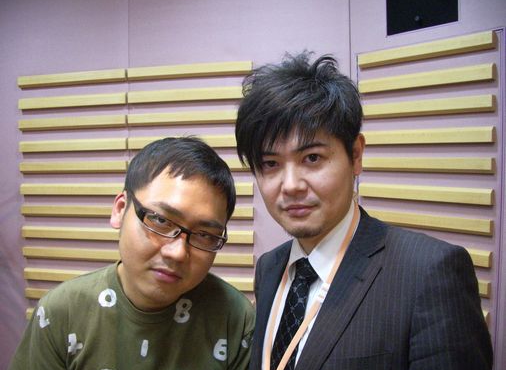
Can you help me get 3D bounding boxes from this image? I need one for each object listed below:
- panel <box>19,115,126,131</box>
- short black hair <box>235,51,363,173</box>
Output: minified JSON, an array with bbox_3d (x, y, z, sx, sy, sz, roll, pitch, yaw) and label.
[{"bbox_3d":[-0.709,-0.242,2.013,0.484,0.041,0.024,0,4,16],"label":"panel"},{"bbox_3d":[0.072,-0.107,0.800,0.195,0.200,0.230,-3,7,22],"label":"short black hair"}]

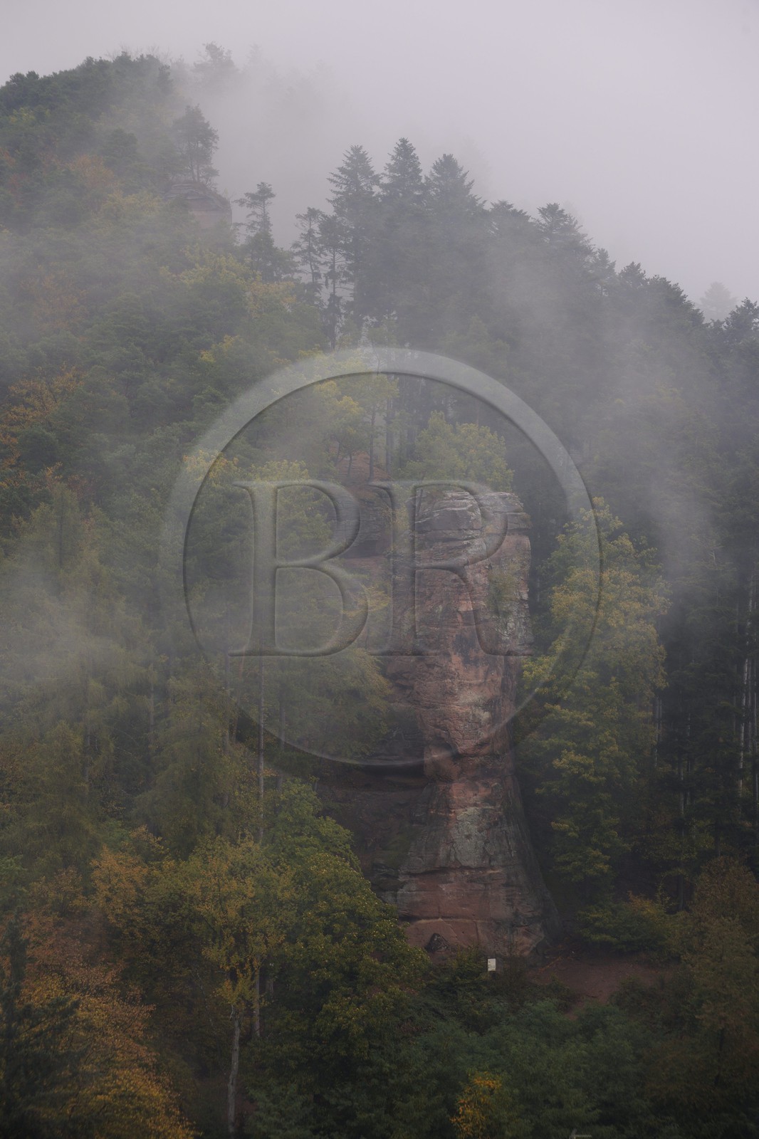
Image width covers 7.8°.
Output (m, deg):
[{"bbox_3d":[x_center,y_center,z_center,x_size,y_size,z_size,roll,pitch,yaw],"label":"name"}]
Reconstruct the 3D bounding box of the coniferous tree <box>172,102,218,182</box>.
[{"bbox_3d":[-16.337,-37.696,490.000,4.173,7.090,4.100,0,-3,0],"label":"coniferous tree"}]

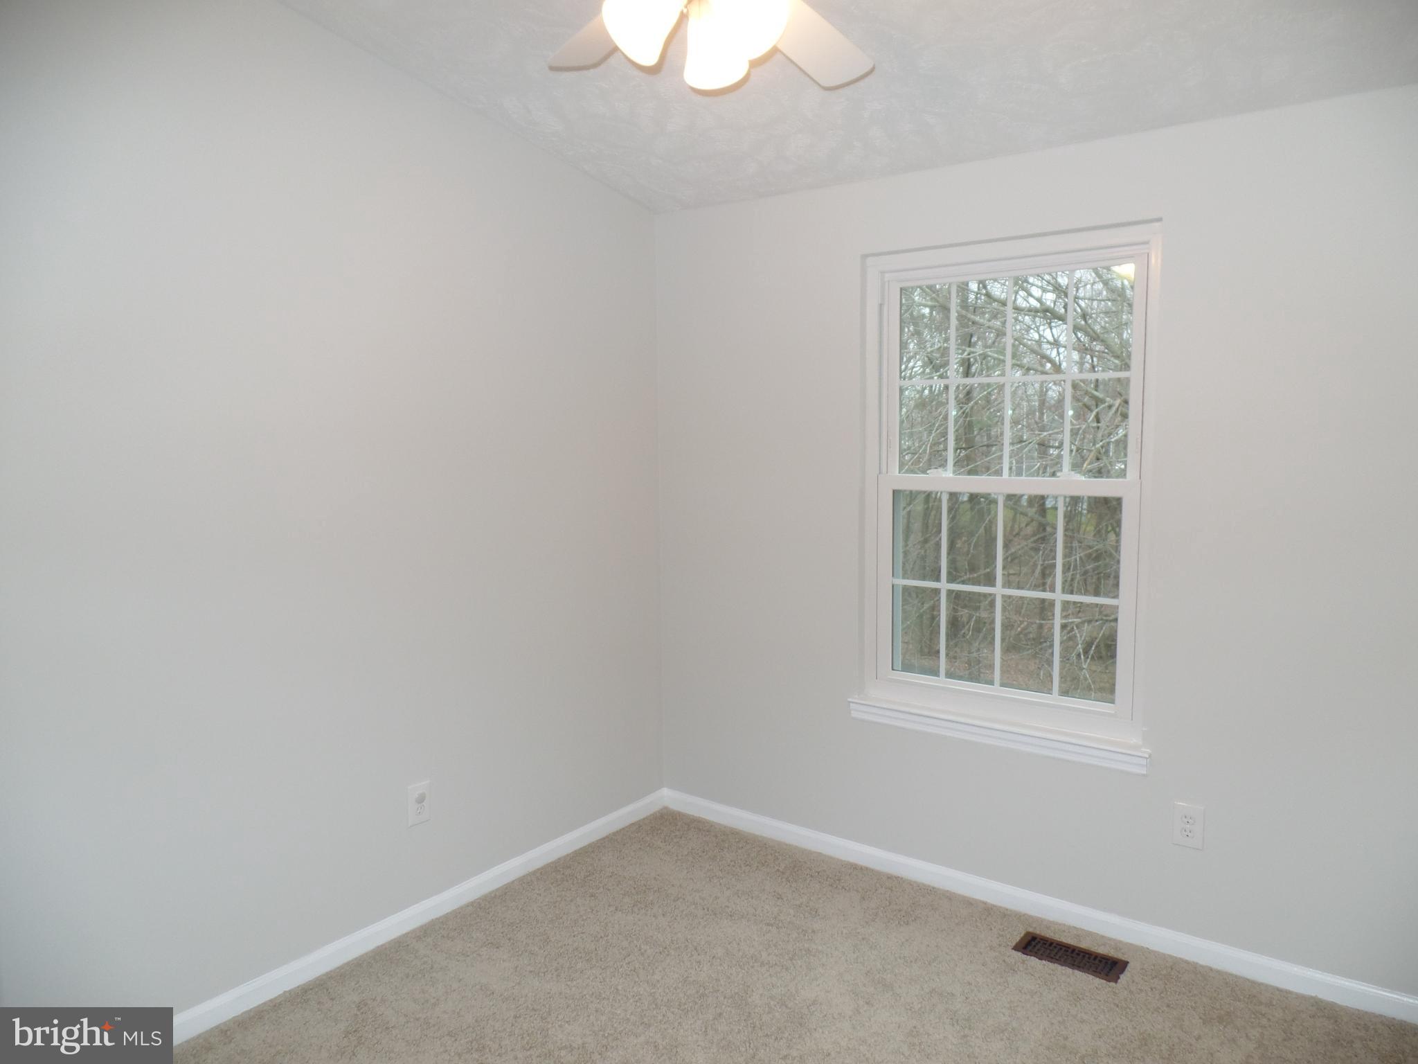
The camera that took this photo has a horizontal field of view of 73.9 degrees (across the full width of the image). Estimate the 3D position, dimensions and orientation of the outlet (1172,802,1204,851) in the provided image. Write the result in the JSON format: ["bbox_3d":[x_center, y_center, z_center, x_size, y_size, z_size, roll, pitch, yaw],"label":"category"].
[{"bbox_3d":[1.357,0.833,2.665,0.076,0.120,0.008,4,7,36],"label":"outlet"}]

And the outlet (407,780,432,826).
[{"bbox_3d":[-0.873,0.824,2.850,0.009,0.120,0.076,4,7,36],"label":"outlet"}]

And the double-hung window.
[{"bbox_3d":[0.891,-0.107,2.947,0.930,1.564,0.110,4,7,36],"label":"double-hung window"}]

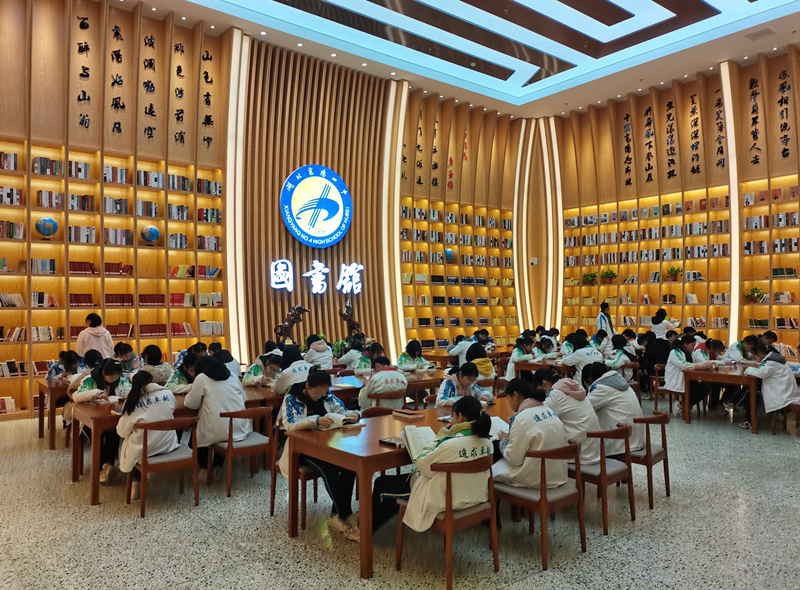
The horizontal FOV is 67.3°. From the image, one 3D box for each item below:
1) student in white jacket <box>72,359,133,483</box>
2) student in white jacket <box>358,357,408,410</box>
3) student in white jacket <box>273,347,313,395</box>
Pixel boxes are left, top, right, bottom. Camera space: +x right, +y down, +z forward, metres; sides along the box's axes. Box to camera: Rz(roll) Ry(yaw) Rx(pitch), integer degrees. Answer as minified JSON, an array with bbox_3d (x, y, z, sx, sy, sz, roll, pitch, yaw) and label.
[{"bbox_3d":[-3.130,1.275,6.363,0.540,1.190,0.780,0,-1,-38],"label":"student in white jacket"},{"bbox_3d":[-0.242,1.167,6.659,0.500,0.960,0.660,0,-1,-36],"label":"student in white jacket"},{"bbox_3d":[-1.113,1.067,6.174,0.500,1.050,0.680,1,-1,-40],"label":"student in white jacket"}]

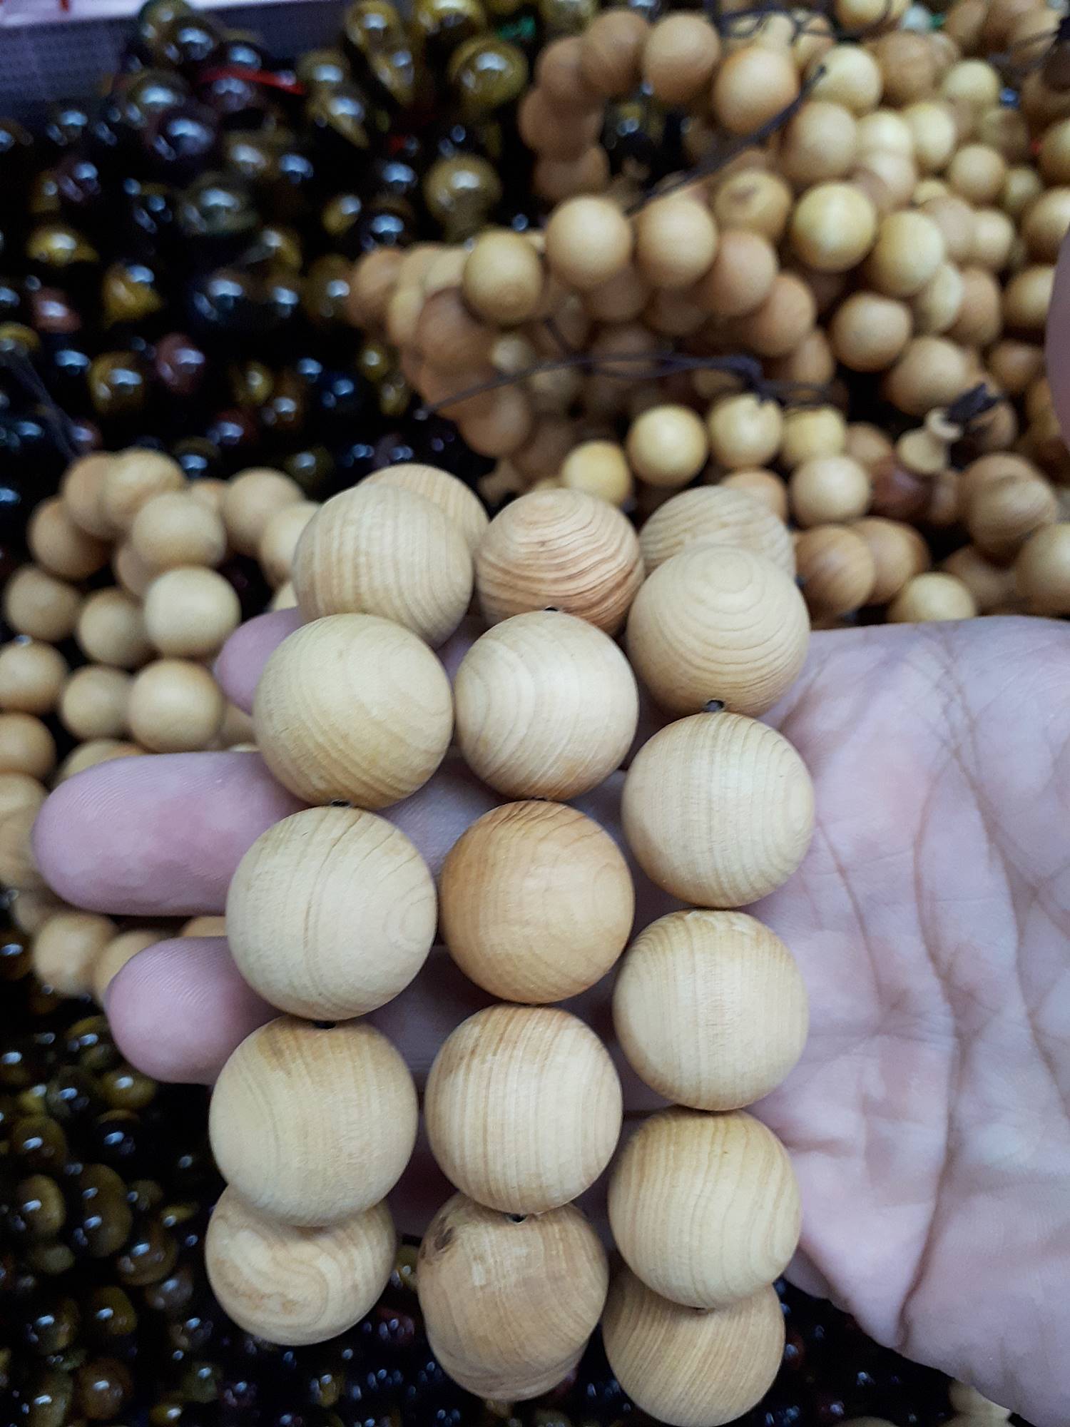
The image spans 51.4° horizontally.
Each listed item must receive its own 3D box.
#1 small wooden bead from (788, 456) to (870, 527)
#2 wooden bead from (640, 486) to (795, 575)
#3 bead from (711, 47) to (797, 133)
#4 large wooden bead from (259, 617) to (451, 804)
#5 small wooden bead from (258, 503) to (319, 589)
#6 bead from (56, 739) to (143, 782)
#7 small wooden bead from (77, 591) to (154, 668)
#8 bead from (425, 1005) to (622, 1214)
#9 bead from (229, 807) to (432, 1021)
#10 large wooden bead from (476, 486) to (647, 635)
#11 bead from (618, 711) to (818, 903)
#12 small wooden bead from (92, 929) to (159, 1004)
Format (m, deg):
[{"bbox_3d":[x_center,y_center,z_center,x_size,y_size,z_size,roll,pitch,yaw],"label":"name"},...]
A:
[{"bbox_3d":[0.063,-0.047,0.236,0.016,0.016,0.016,0,63,0],"label":"small wooden bead"},{"bbox_3d":[0.023,-0.019,0.143,0.020,0.020,0.020,0,58,0],"label":"wooden bead"},{"bbox_3d":[0.047,-0.133,0.239,0.017,0.017,0.017,0,57,0],"label":"bead"},{"bbox_3d":[-0.018,0.000,0.114,0.020,0.020,0.020,0,63,0],"label":"large wooden bead"},{"bbox_3d":[-0.043,-0.031,0.207,0.016,0.016,0.016,0,58,0],"label":"small wooden bead"},{"bbox_3d":[-0.085,0.013,0.217,0.016,0.016,0.016,0,63,0],"label":"bead"},{"bbox_3d":[-0.085,-0.017,0.227,0.016,0.016,0.016,0,58,0],"label":"small wooden bead"},{"bbox_3d":[-0.001,0.040,0.112,0.020,0.020,0.020,0,58,0],"label":"bead"},{"bbox_3d":[-0.020,0.019,0.108,0.020,0.020,0.020,0,57,0],"label":"bead"},{"bbox_3d":[0.003,-0.017,0.133,0.020,0.020,0.020,0,63,0],"label":"large wooden bead"},{"bbox_3d":[0.019,0.010,0.116,0.020,0.020,0.020,0,58,0],"label":"bead"},{"bbox_3d":[-0.089,0.057,0.246,0.017,0.017,0.017,0,57,0],"label":"small wooden bead"}]

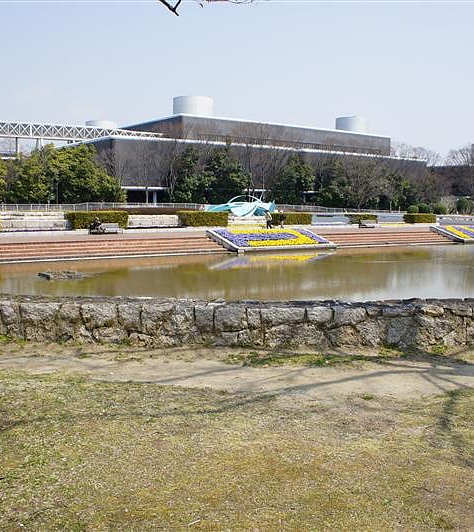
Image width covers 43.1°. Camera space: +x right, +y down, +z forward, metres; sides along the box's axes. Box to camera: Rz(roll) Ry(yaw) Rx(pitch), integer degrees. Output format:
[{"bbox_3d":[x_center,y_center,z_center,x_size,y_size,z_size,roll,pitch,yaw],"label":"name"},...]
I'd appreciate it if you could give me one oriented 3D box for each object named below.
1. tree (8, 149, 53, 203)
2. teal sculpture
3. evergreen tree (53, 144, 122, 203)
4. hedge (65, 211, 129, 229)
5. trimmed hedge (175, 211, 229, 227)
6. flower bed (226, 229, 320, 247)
[{"bbox_3d":[-30.604,-12.672,88.849,6.408,8.892,5.896,-2,6,-19],"label":"tree"},{"bbox_3d":[0.409,-7.006,70.000,7.200,2.569,4.000,-4,7,-35],"label":"teal sculpture"},{"bbox_3d":[-22.927,-13.419,91.938,10.379,9.815,9.549,-1,6,-14],"label":"evergreen tree"},{"bbox_3d":[-9.890,-3.251,42.992,3.900,1.252,1.600,-4,7,-35],"label":"hedge"},{"bbox_3d":[-2.695,-3.722,48.123,3.600,1.284,1.600,-4,7,-35],"label":"trimmed hedge"},{"bbox_3d":[2.264,-1.953,41.241,7.200,0.900,3.300,-4,7,-35],"label":"flower bed"}]

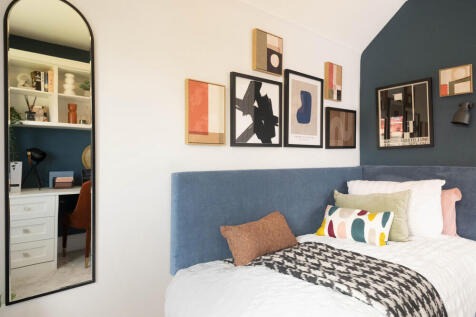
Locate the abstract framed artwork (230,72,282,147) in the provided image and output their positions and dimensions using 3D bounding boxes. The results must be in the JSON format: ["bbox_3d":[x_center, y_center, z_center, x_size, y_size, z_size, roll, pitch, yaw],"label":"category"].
[{"bbox_3d":[0.141,-0.327,1.881,0.461,0.488,0.026,0,0,-36],"label":"abstract framed artwork"}]

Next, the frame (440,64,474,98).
[{"bbox_3d":[1.691,-0.596,2.050,0.040,0.215,0.196,0,0,-36],"label":"frame"}]

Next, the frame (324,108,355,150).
[{"bbox_3d":[0.973,-0.278,2.485,0.457,0.366,0.026,0,0,-36],"label":"frame"}]

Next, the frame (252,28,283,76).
[{"bbox_3d":[0.218,-0.762,1.933,0.260,0.292,0.040,0,0,-36],"label":"frame"}]

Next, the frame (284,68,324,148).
[{"bbox_3d":[0.549,-0.389,2.178,0.452,0.599,0.027,0,0,-36],"label":"frame"}]

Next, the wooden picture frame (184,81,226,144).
[{"bbox_3d":[-0.197,-0.273,1.625,0.255,0.376,0.043,0,0,-36],"label":"wooden picture frame"}]

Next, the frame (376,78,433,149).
[{"bbox_3d":[1.476,-0.380,2.359,0.026,0.579,0.448,0,0,-36],"label":"frame"}]

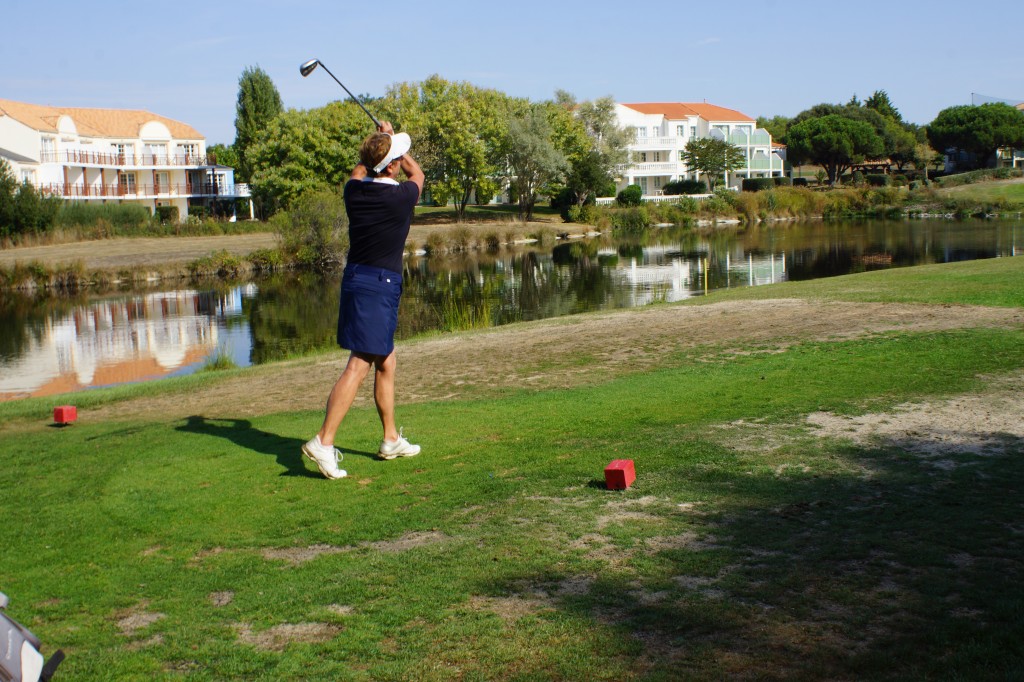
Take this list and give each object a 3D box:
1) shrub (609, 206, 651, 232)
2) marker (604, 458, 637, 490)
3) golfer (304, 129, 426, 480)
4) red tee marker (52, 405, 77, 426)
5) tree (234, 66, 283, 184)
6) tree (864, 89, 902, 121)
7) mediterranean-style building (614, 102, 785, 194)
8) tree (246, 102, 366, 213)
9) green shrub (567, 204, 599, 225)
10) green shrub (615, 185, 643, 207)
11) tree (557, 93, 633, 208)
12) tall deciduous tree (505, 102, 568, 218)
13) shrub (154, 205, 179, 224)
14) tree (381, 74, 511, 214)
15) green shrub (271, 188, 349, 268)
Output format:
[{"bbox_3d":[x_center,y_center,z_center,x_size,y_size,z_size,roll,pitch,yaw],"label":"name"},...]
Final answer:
[{"bbox_3d":[9.923,-10.174,100.000,3.300,2.200,2.800,-2,7,0],"label":"shrub"},{"bbox_3d":[0.489,0.602,5.393,0.097,0.097,0.097,-2,19,32],"label":"marker"},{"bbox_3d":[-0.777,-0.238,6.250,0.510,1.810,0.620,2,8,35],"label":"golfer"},{"bbox_3d":[-2.970,0.489,7.954,0.097,0.097,0.097,2,6,35],"label":"red tee marker"},{"bbox_3d":[-27.644,-21.994,131.000,5.400,16.200,5.300,-2,6,0],"label":"tree"},{"bbox_3d":[52.742,-28.827,170.000,6.200,13.400,6.000,-2,6,0],"label":"tree"},{"bbox_3d":[19.469,-19.988,124.000,16.000,9.300,10.500,-5,7,-22],"label":"mediterranean-style building"},{"bbox_3d":[-16.953,-15.088,99.000,10.200,9.400,9.600,-2,6,0],"label":"tree"},{"bbox_3d":[5.904,-10.593,100.000,2.600,1.700,2.200,-2,7,0],"label":"green shrub"},{"bbox_3d":[12.201,-15.056,124.000,2.700,2.300,2.600,-2,6,0],"label":"green shrub"},{"bbox_3d":[8.181,-18.664,117.000,7.300,11.100,7.000,-2,6,0],"label":"tree"},{"bbox_3d":[2.093,-15.246,102.000,5.500,9.900,5.200,-2,7,0],"label":"tall deciduous tree"},{"bbox_3d":[-30.002,-11.017,104.000,2.300,1.750,1.900,-4,7,-11],"label":"shrub"},{"bbox_3d":[-5.814,-17.176,106.000,10.800,12.000,9.500,-2,7,0],"label":"tree"},{"bbox_3d":[-9.096,-5.135,55.000,4.000,3.800,3.600,-2,7,0],"label":"green shrub"}]

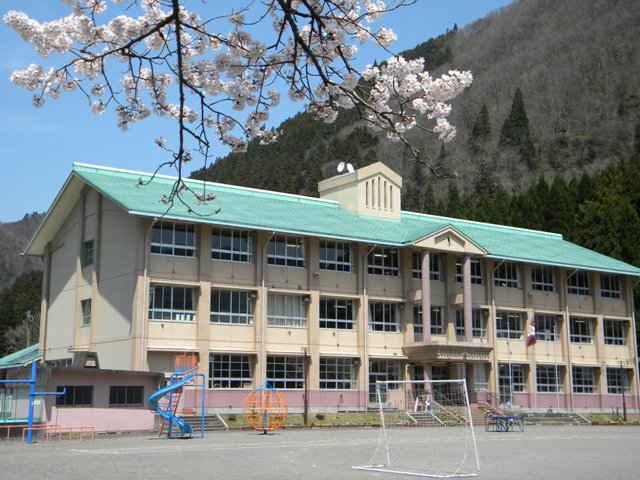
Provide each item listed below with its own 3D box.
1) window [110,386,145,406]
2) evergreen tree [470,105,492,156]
[{"bbox_3d":[-10.293,8.295,46.210,1.951,1.046,0.180,7,-13,-31],"label":"window"},{"bbox_3d":[41.427,-28.352,225.000,5.437,12.620,5.437,-2,-11,11],"label":"evergreen tree"}]

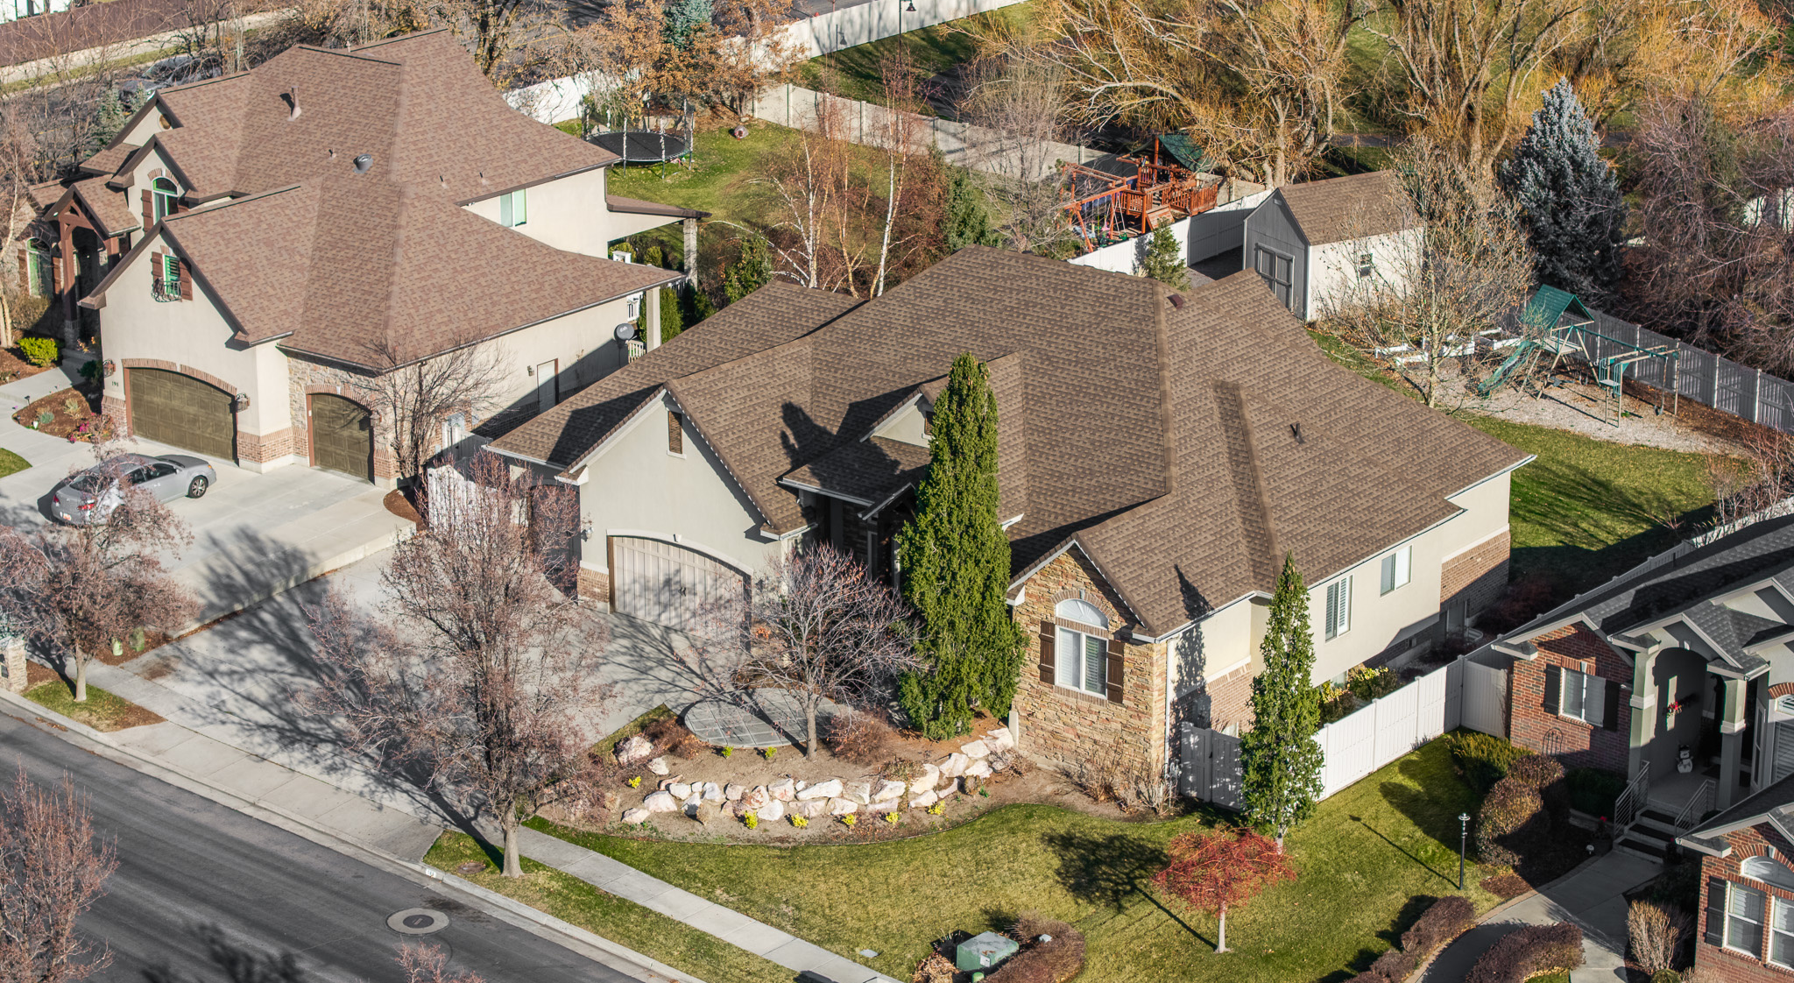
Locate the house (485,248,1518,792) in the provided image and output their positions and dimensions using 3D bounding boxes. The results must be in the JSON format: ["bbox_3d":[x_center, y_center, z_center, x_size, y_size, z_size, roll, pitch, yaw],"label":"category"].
[{"bbox_3d":[2.928,-1.996,97.419,23.950,9.700,18.200,14,23,37],"label":"house"}]

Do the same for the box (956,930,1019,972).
[{"bbox_3d":[1.954,9.911,77.458,0.950,0.680,0.920,14,24,36],"label":"box"}]

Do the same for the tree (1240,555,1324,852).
[{"bbox_3d":[8.779,4.836,82.090,1.950,7.194,1.950,0,18,0],"label":"tree"}]

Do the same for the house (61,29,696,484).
[{"bbox_3d":[-16.963,-9.125,115.324,21.000,10.200,21.000,14,23,36],"label":"house"}]

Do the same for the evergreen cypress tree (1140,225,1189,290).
[{"bbox_3d":[9.230,-8.020,125.093,1.650,2.550,1.650,0,19,0],"label":"evergreen cypress tree"}]

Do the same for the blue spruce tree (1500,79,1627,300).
[{"bbox_3d":[22.513,-9.723,121.096,4.200,8.200,4.200,0,19,0],"label":"blue spruce tree"}]

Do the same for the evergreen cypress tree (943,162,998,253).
[{"bbox_3d":[2.572,-9.394,126.688,1.900,4.200,1.900,0,19,0],"label":"evergreen cypress tree"}]

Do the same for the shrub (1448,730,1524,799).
[{"bbox_3d":[14.057,6.438,86.119,2.000,1.150,1.800,16,25,40],"label":"shrub"}]

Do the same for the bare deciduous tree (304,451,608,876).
[{"bbox_3d":[-9.765,4.058,80.997,6.800,9.800,6.400,0,19,0],"label":"bare deciduous tree"}]

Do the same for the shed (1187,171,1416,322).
[{"bbox_3d":[15.008,-8.687,125.010,4.800,4.230,3.900,-11,21,-28],"label":"shed"}]

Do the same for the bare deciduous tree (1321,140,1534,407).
[{"bbox_3d":[16.685,-6.667,112.026,6.500,8.300,6.300,0,19,0],"label":"bare deciduous tree"}]

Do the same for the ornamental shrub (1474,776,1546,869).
[{"bbox_3d":[13.916,7.523,82.333,1.700,1.500,1.800,0,18,0],"label":"ornamental shrub"}]

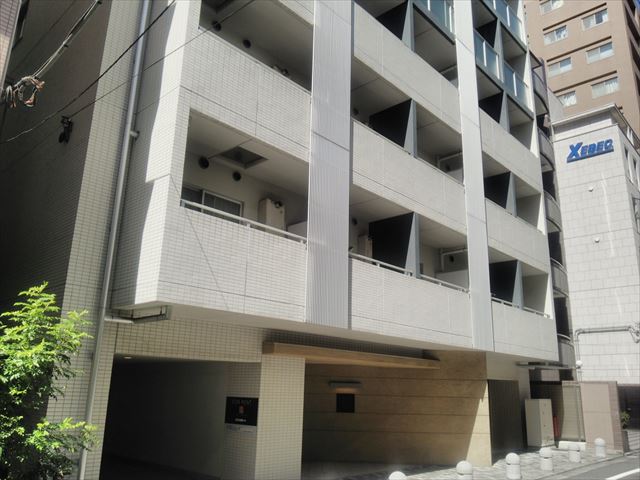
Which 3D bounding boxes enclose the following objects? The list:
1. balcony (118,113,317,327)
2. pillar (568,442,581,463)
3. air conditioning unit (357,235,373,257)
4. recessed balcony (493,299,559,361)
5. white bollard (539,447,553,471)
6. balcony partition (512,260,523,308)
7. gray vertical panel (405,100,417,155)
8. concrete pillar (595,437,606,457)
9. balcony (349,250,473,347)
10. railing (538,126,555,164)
[{"bbox_3d":[-1.541,-0.199,8.610,1.150,2.745,2.678,-12,-20,40],"label":"balcony"},{"bbox_3d":[6.765,5.649,14.775,0.290,0.500,0.290,-12,-20,40],"label":"pillar"},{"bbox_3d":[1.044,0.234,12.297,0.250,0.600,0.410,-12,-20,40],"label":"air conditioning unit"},{"bbox_3d":[5.425,2.686,15.906,1.100,1.324,4.422,-12,-20,40],"label":"recessed balcony"},{"bbox_3d":[5.358,5.174,13.149,0.290,0.500,0.290,-12,-20,40],"label":"white bollard"},{"bbox_3d":[5.622,1.299,15.830,0.300,1.420,0.190,-12,-20,40],"label":"balcony partition"},{"bbox_3d":[2.039,-2.480,12.632,0.300,1.430,0.170,-12,-20,40],"label":"gray vertical panel"},{"bbox_3d":[8.138,6.050,16.129,0.290,0.500,0.290,-12,-20,40],"label":"concrete pillar"},{"bbox_3d":[1.663,1.480,11.856,1.100,1.354,4.612,-12,-20,40],"label":"balcony"},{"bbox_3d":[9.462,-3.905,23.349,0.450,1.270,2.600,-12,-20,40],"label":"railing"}]

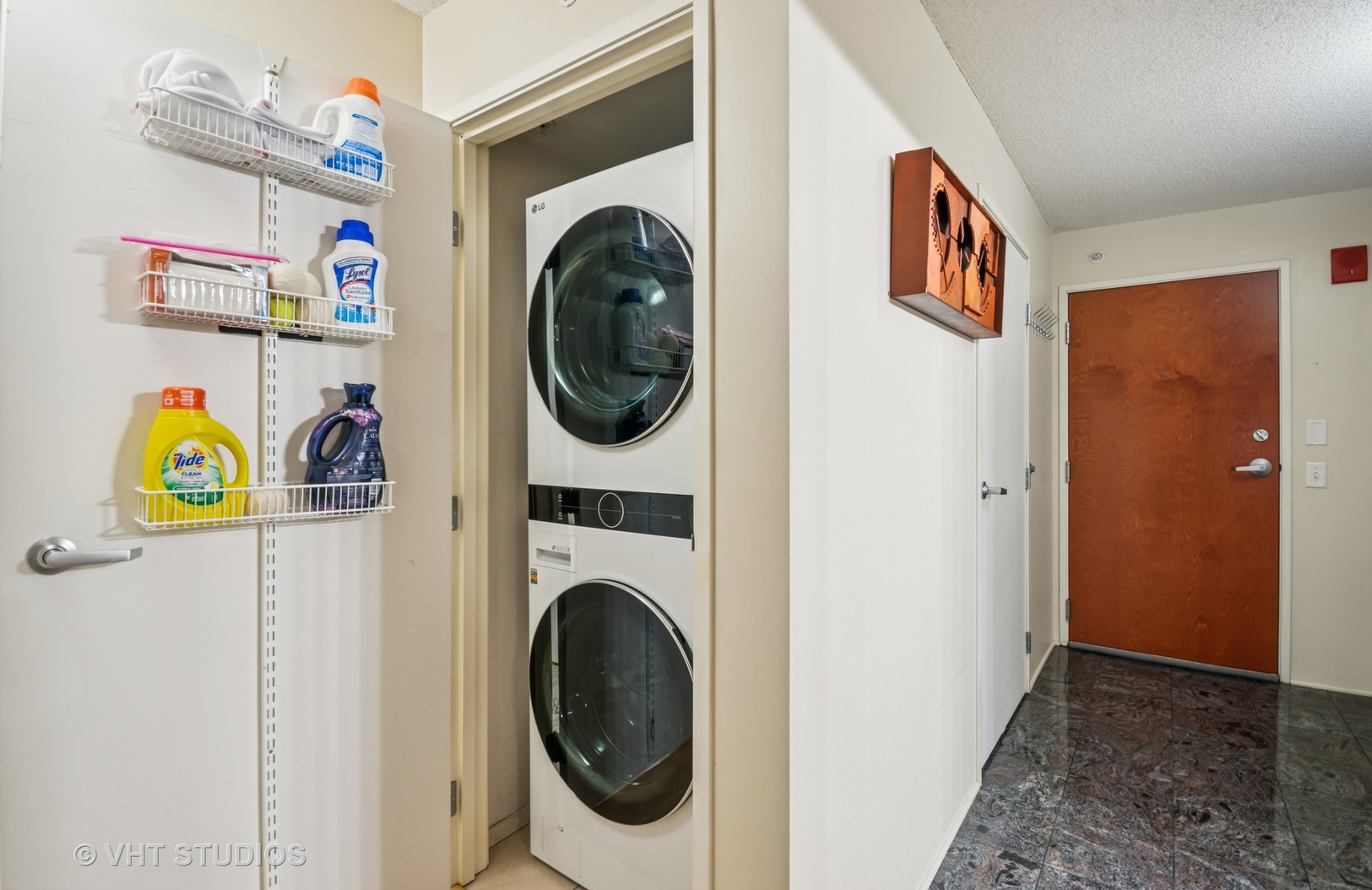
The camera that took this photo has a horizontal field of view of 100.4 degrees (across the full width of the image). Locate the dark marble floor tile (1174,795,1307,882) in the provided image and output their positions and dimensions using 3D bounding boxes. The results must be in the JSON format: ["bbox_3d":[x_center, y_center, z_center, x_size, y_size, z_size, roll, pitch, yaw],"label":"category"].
[{"bbox_3d":[1.669,1.185,1.738,0.296,0.010,0.302,0,0,40],"label":"dark marble floor tile"}]

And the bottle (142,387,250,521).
[{"bbox_3d":[-0.945,0.018,1.105,0.158,0.258,0.100,0,0,-45],"label":"bottle"}]

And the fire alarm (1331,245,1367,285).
[{"bbox_3d":[3.146,-0.858,2.700,0.120,0.162,0.045,0,0,33],"label":"fire alarm"}]

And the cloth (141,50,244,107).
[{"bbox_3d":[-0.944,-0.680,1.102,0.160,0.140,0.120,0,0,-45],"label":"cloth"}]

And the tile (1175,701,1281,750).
[{"bbox_3d":[2.251,1.185,2.414,0.296,0.010,0.302,0,0,40],"label":"tile"}]

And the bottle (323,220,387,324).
[{"bbox_3d":[-0.752,-0.392,1.298,0.122,0.238,0.080,0,0,-33],"label":"bottle"}]

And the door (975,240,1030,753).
[{"bbox_3d":[1.309,0.145,2.385,0.045,2.040,0.885,0,0,40],"label":"door"}]

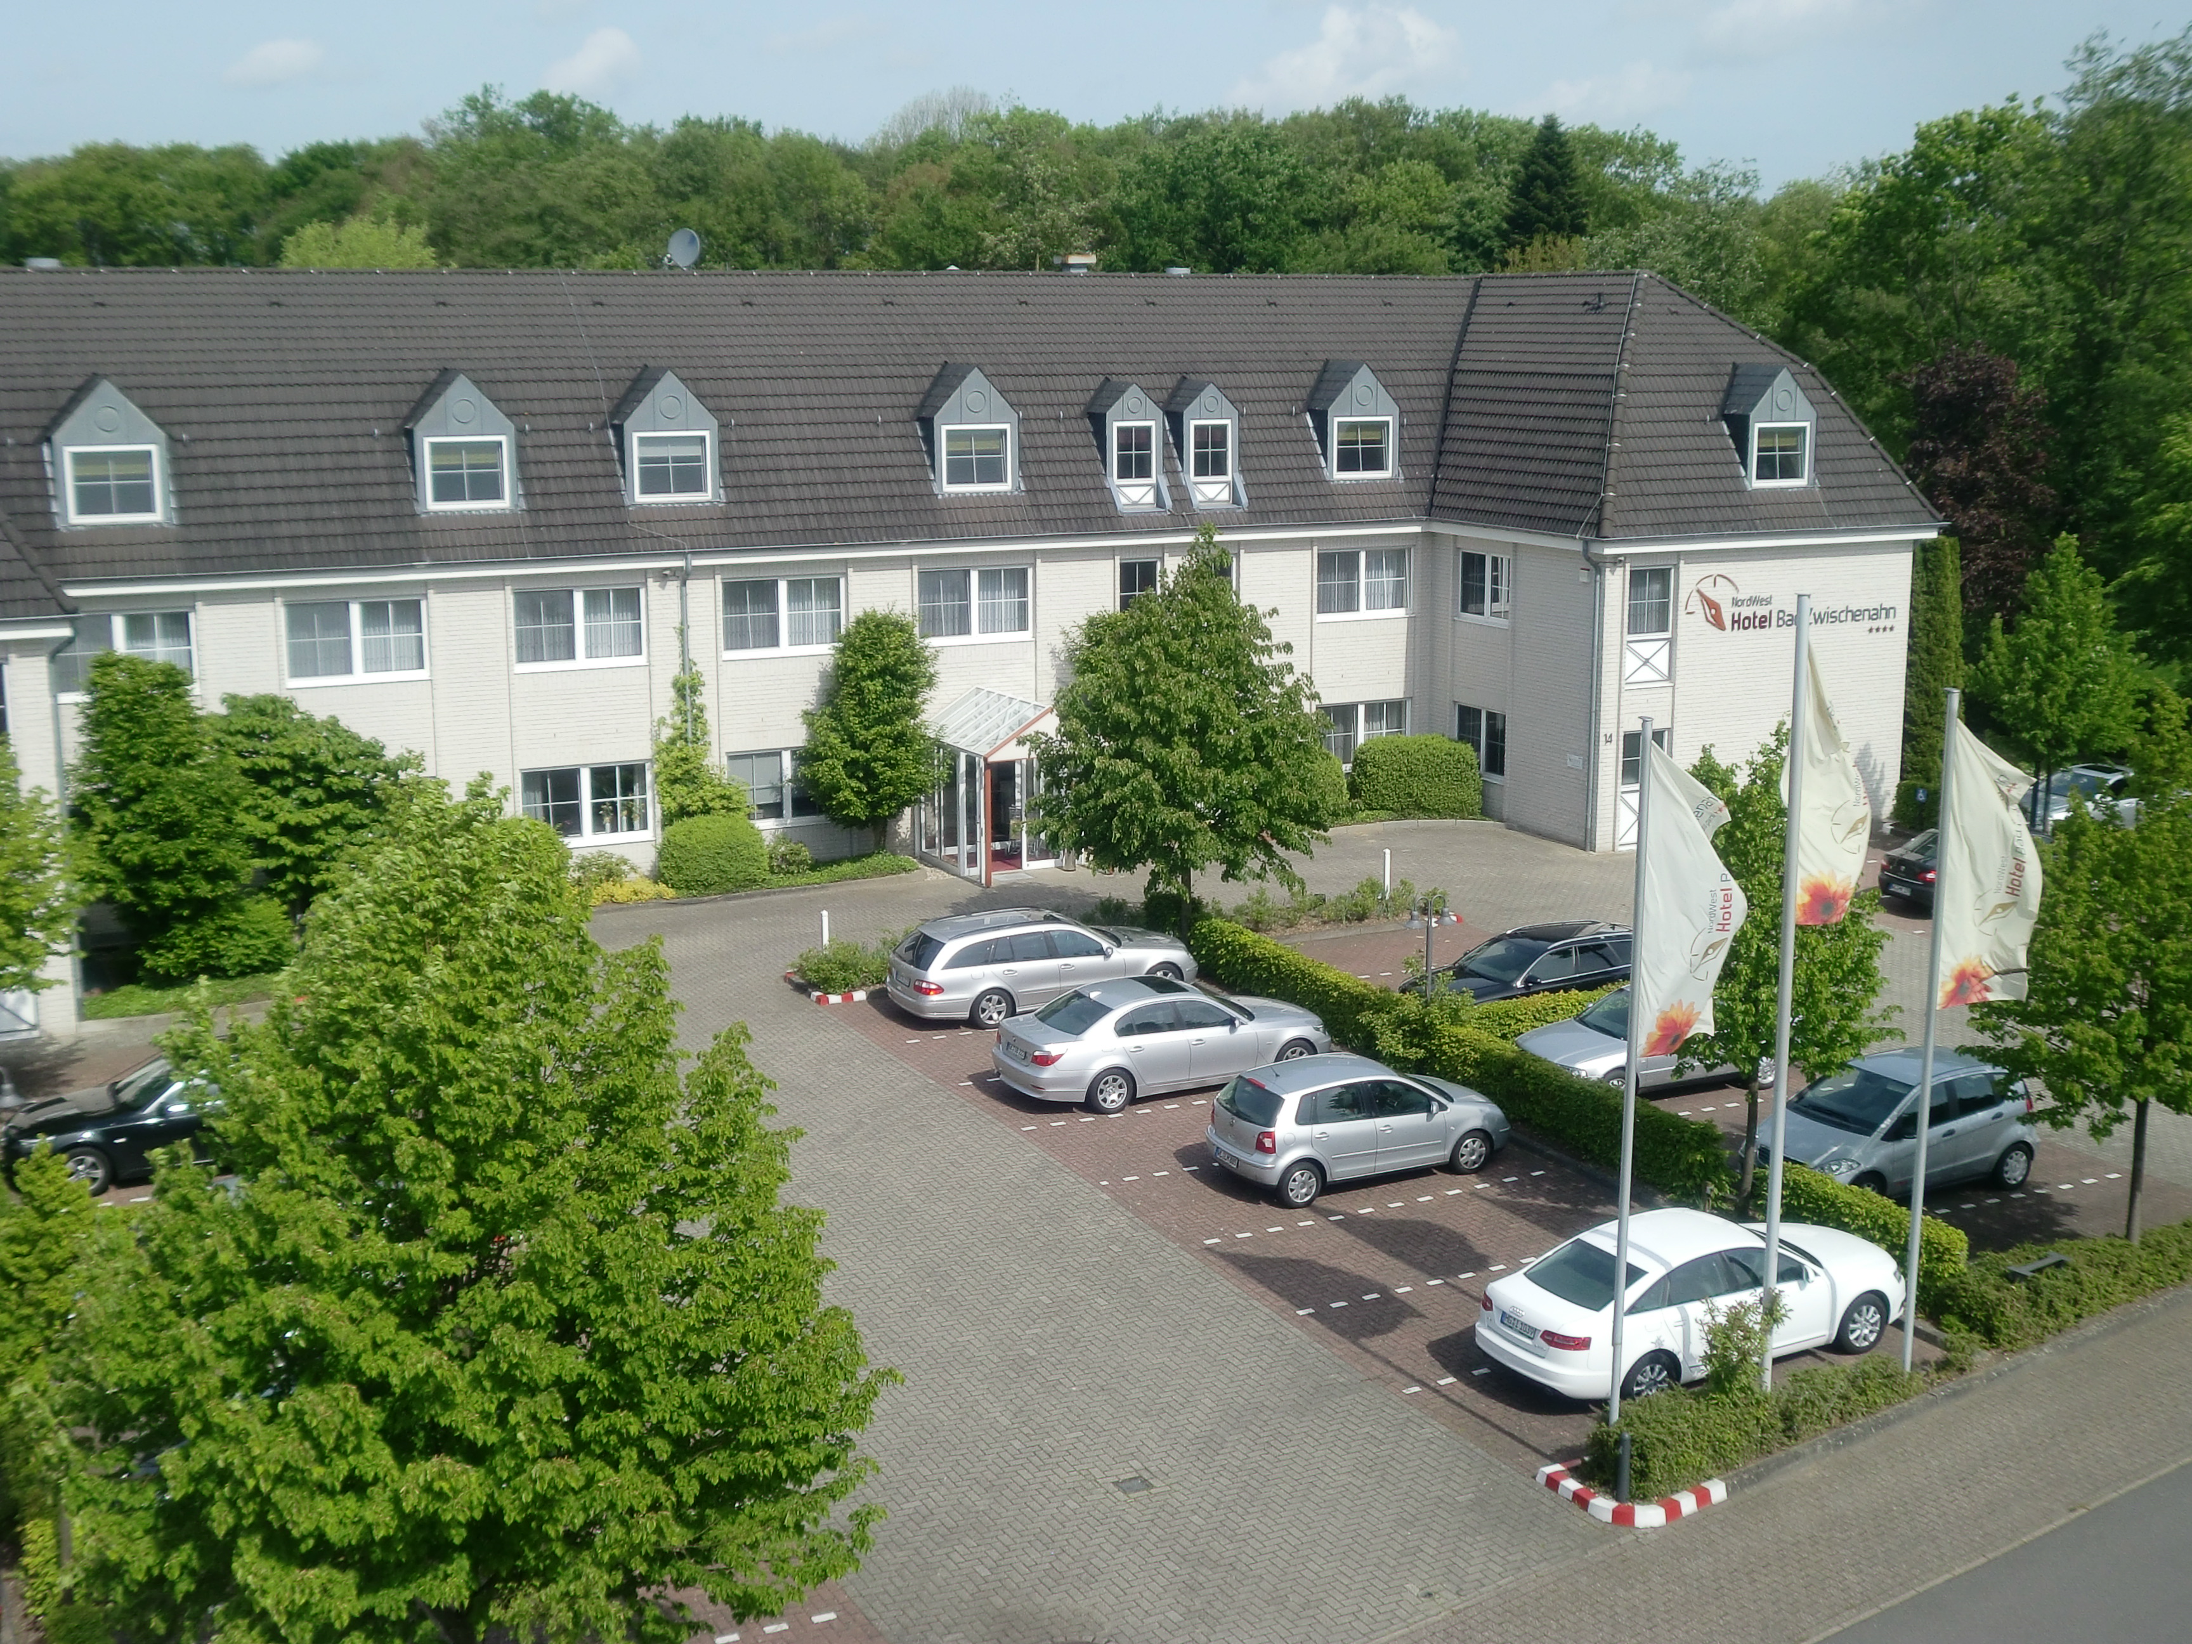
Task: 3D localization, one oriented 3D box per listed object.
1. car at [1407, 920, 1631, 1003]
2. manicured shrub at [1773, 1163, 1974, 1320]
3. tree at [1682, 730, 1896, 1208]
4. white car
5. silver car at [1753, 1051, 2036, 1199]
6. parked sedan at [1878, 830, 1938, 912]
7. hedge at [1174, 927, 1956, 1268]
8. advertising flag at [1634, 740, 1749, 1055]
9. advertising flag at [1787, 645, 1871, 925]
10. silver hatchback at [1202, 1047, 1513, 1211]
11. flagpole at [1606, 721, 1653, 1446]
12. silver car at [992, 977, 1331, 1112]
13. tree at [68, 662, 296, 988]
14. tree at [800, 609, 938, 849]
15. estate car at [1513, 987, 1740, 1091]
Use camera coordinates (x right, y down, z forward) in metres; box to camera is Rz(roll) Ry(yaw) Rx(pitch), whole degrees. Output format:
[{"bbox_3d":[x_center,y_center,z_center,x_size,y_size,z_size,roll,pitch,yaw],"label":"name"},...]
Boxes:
[{"bbox_3d":[6.916,2.417,38.106,4.780,1.490,1.860,-6,13,-27],"label":"car"},{"bbox_3d":[8.464,4.645,27.531,0.800,0.770,2.550,-6,13,-27],"label":"manicured shrub"},{"bbox_3d":[7.951,1.839,28.866,2.600,5.704,2.600,-6,13,-26],"label":"tree"},{"bbox_3d":[6.192,4.774,25.328,4.920,1.460,1.860,-6,13,-27],"label":"white car"},{"bbox_3d":[10.088,3.865,31.440,3.840,1.590,1.770,-6,13,-27],"label":"silver car"},{"bbox_3d":[16.347,0.741,44.488,4.760,1.460,1.820,-6,13,-26],"label":"parked sedan"},{"bbox_3d":[5.379,3.412,33.223,0.880,0.820,15.650,-6,13,-26],"label":"hedge"},{"bbox_3d":[5.313,0.658,21.977,1.000,2.800,0.360,-3,12,-13],"label":"advertising flag"},{"bbox_3d":[6.901,-0.353,23.278,0.870,2.711,0.360,-4,12,-20],"label":"advertising flag"},{"bbox_3d":[3.296,3.646,30.677,3.897,1.465,1.650,-6,13,-26],"label":"silver hatchback"},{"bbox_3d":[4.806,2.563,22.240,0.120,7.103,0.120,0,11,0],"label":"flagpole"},{"bbox_3d":[0.982,2.919,34.124,4.841,1.468,1.846,-6,13,-26],"label":"silver car"},{"bbox_3d":[-15.057,-0.268,40.481,3.150,5.000,2.700,-6,13,-27],"label":"tree"},{"bbox_3d":[-3.993,-1.413,45.432,2.400,4.849,2.100,-6,13,-25],"label":"tree"},{"bbox_3d":[7.872,2.972,34.252,4.450,1.460,1.740,-6,13,-26],"label":"estate car"}]

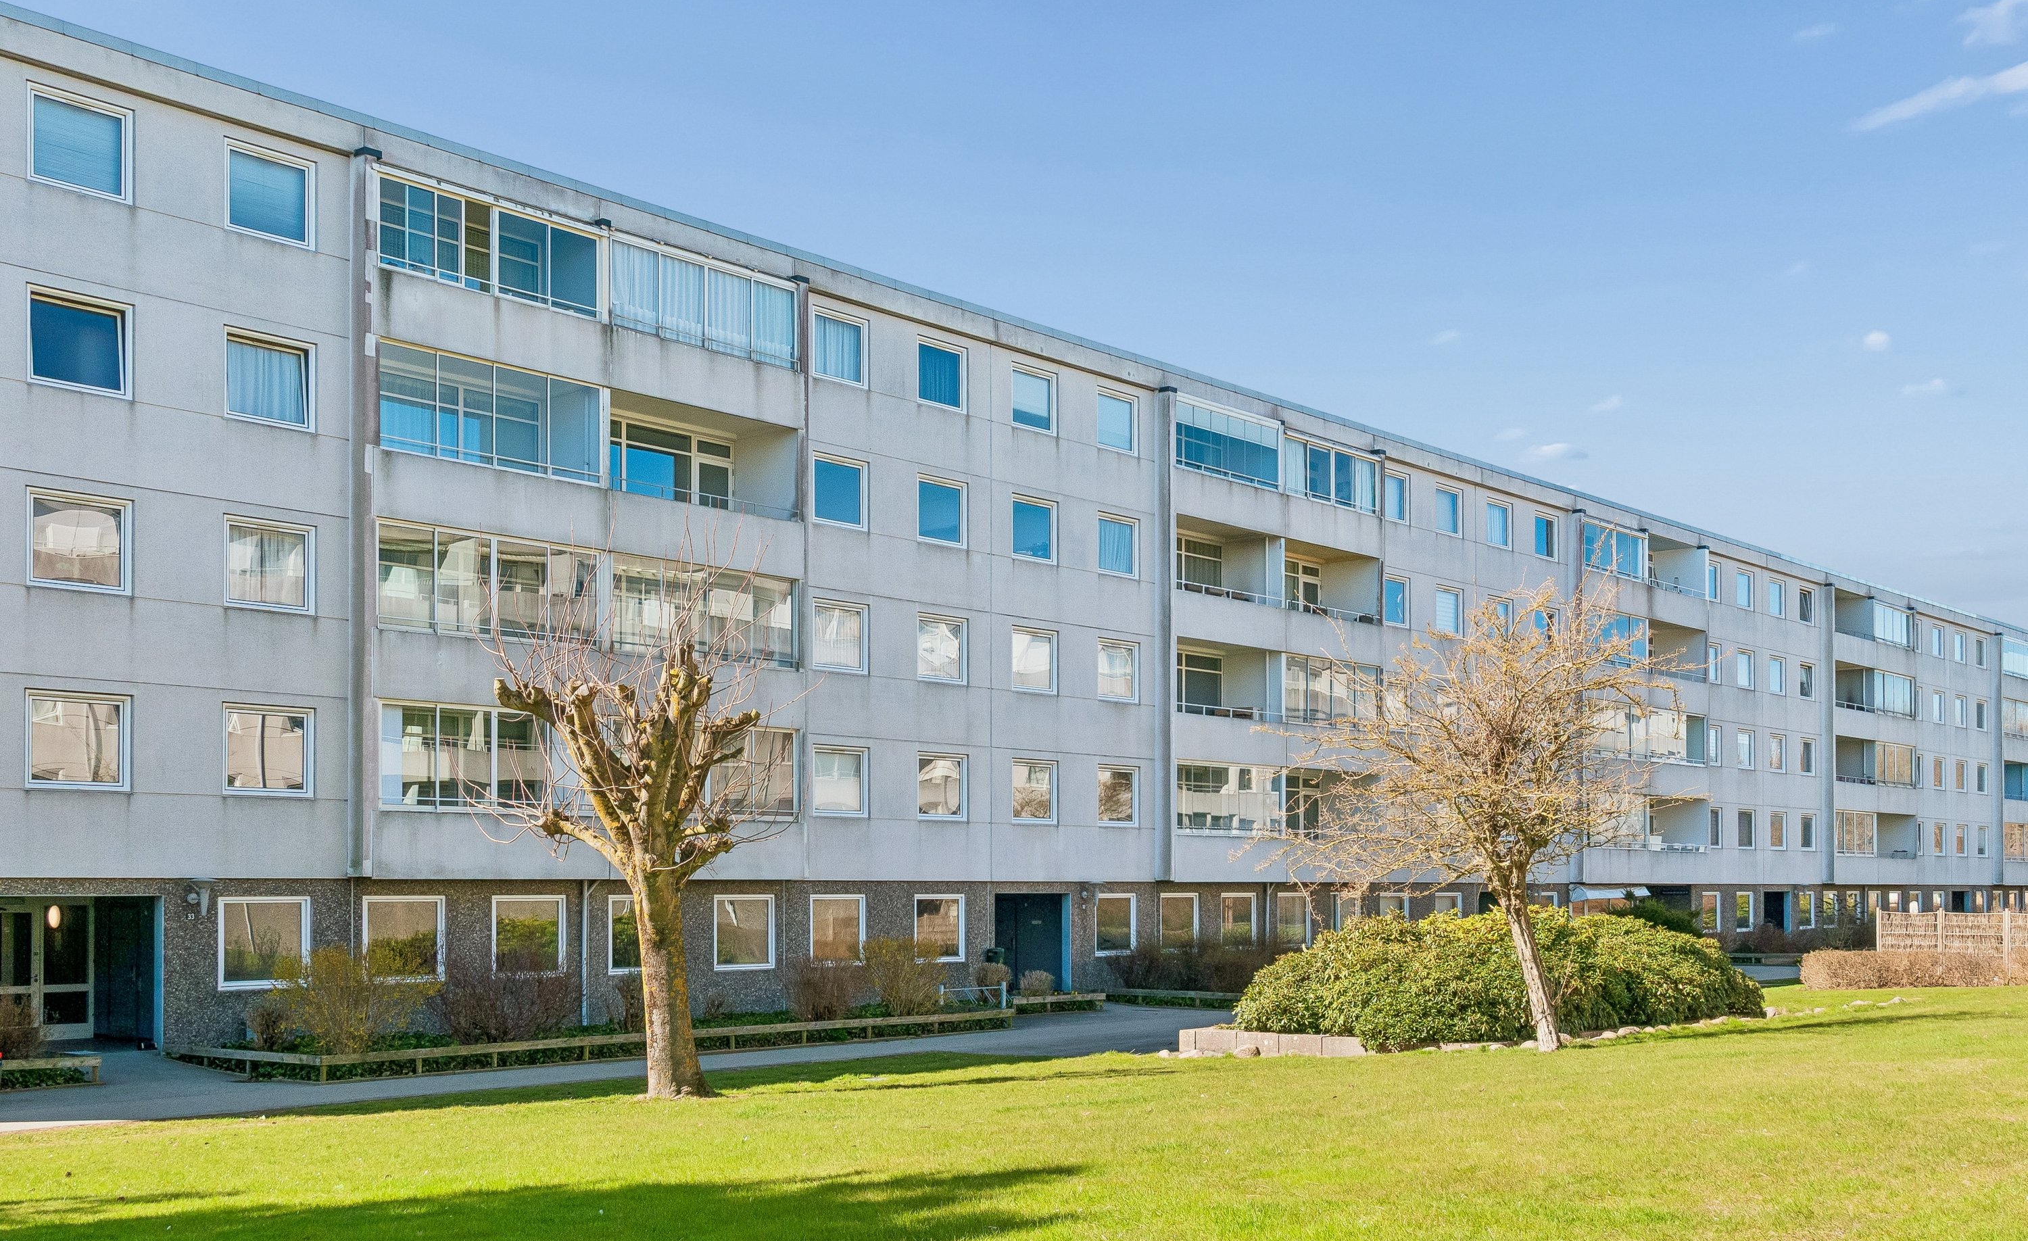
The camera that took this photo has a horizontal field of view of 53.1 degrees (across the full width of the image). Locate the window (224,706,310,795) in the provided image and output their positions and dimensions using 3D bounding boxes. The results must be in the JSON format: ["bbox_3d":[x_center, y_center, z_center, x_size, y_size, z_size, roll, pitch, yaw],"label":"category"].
[{"bbox_3d":[-11.228,1.972,30.577,0.150,1.400,1.450,-4,-5,42],"label":"window"}]

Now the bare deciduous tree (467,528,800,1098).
[{"bbox_3d":[-4.210,2.109,22.500,3.700,6.300,3.600,1,-4,-10],"label":"bare deciduous tree"}]

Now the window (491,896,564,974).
[{"bbox_3d":[-8.193,5.336,34.308,0.150,1.380,1.450,-4,-5,42],"label":"window"}]

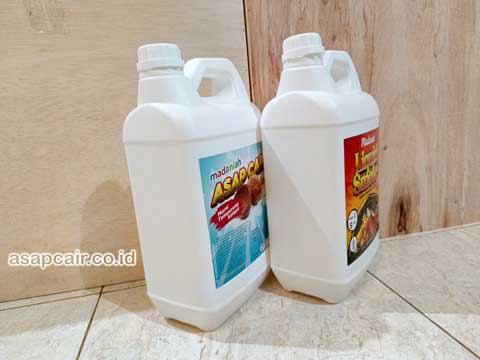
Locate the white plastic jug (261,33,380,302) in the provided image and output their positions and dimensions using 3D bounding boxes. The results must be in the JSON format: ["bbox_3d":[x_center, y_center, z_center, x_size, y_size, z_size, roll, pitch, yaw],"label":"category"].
[{"bbox_3d":[0.113,-0.016,0.435,0.124,0.320,0.157,5,16,39],"label":"white plastic jug"}]

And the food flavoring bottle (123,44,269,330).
[{"bbox_3d":[-0.048,0.005,0.406,0.124,0.320,0.157,3,15,36],"label":"food flavoring bottle"}]

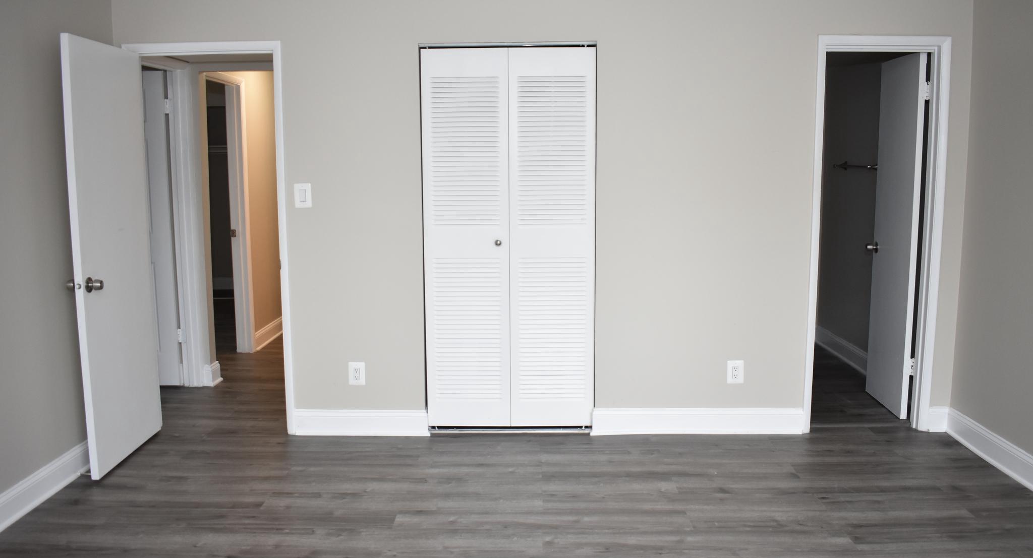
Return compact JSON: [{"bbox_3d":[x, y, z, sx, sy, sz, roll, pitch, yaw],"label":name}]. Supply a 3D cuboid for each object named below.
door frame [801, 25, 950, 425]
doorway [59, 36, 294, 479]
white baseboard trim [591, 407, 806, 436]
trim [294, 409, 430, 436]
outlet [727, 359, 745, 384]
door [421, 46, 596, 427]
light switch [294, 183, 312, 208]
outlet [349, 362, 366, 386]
[{"bbox_3d":[1.903,-0.209,4.162,0.680,2.113,0.140,0,7,1],"label":"door frame"},{"bbox_3d":[-1.629,-0.147,3.822,0.815,2.094,0.780,0,7,1],"label":"doorway"},{"bbox_3d":[0.990,0.777,4.217,1.152,0.147,0.022,0,7,1],"label":"white baseboard trim"},{"bbox_3d":[-0.846,0.784,4.234,0.733,0.144,0.022,0,7,1],"label":"trim"},{"bbox_3d":[1.187,0.506,4.190,0.090,0.127,0.010,0,7,1],"label":"outlet"},{"bbox_3d":[-0.032,-0.197,4.143,0.910,2.023,0.035,0,7,1],"label":"door"},{"bbox_3d":[-1.130,-0.441,4.101,0.088,0.128,0.010,0,7,1],"label":"light switch"},{"bbox_3d":[-0.866,0.517,4.209,0.089,0.126,0.010,0,7,1],"label":"outlet"}]

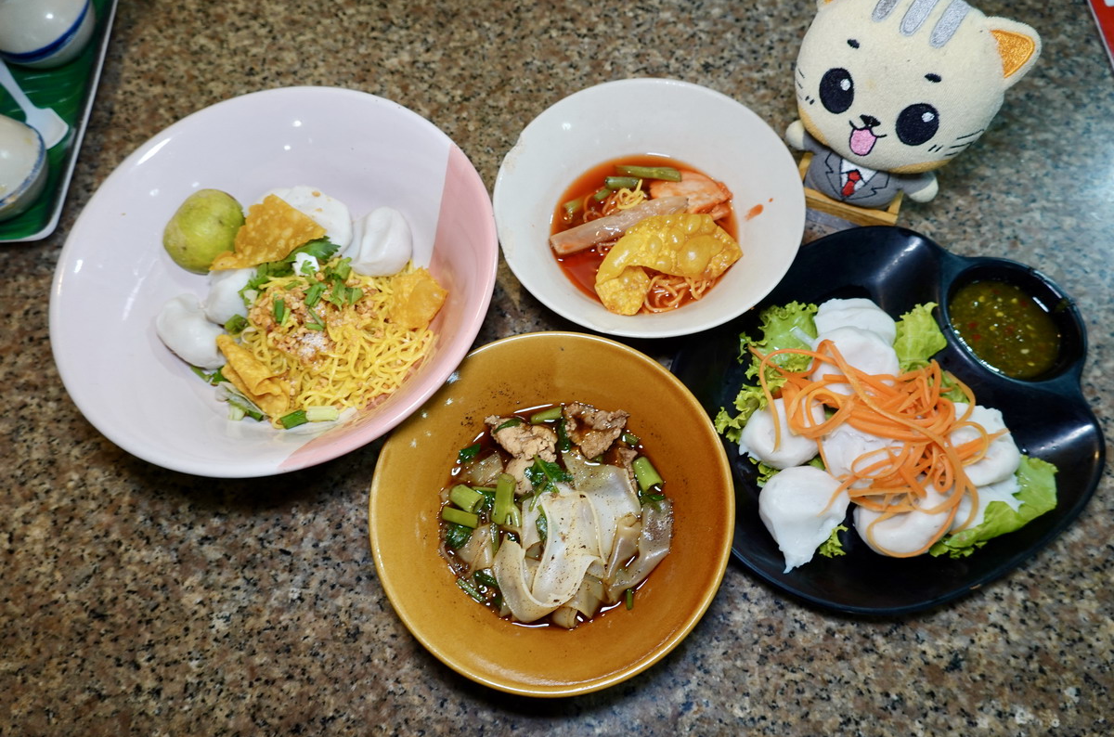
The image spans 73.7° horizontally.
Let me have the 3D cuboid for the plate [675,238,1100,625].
[{"bbox_3d":[0.181,0.021,0.408,0.246,0.031,0.202,-34,70,-11],"label":"plate"}]

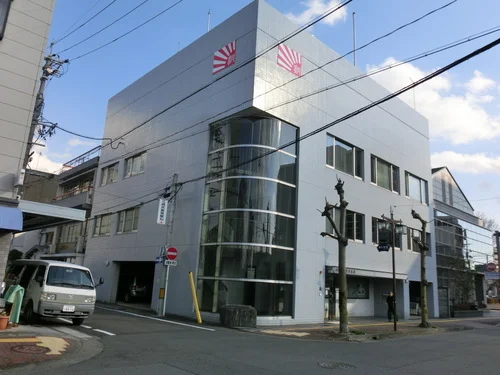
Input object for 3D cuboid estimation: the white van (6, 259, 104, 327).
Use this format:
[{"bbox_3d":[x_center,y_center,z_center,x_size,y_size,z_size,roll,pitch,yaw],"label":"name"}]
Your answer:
[{"bbox_3d":[-6.840,3.556,13.761,1.740,1.920,4.300,17,-19,-41],"label":"white van"}]

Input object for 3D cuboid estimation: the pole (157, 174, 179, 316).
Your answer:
[{"bbox_3d":[-3.889,2.613,19.183,0.380,6.650,0.380,6,-14,-11],"label":"pole"}]

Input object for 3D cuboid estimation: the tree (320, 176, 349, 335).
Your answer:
[{"bbox_3d":[3.272,2.440,15.314,0.980,5.900,0.750,0,-14,12],"label":"tree"}]

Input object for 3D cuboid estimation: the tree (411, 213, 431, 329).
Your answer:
[{"bbox_3d":[8.462,3.939,19.989,0.920,5.710,0.750,-3,-15,22],"label":"tree"}]

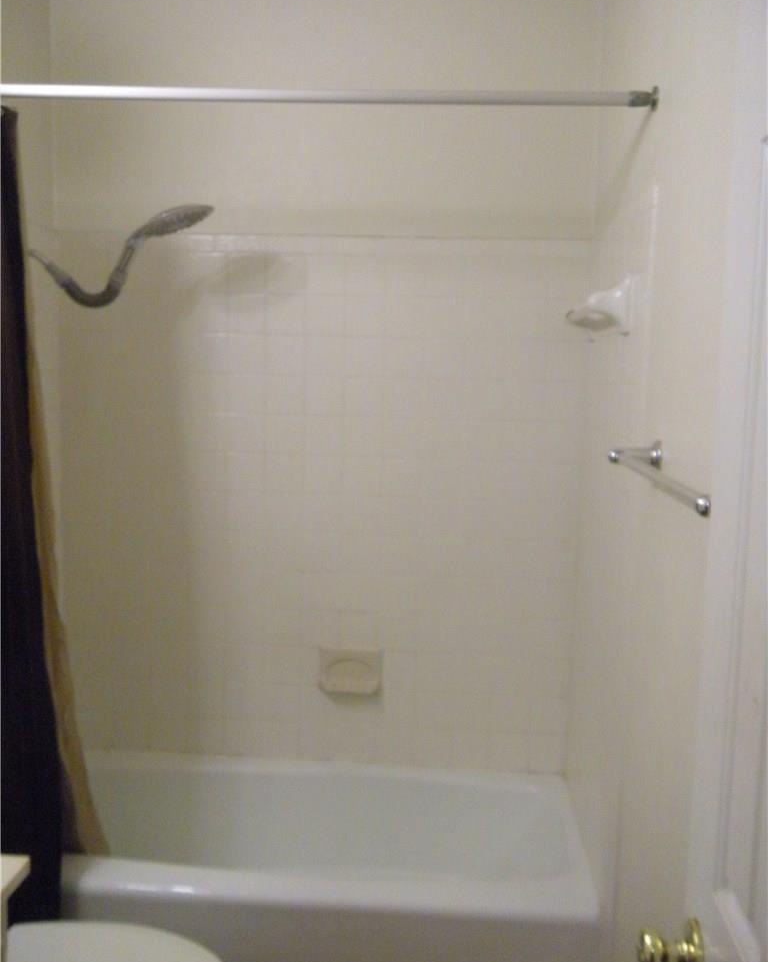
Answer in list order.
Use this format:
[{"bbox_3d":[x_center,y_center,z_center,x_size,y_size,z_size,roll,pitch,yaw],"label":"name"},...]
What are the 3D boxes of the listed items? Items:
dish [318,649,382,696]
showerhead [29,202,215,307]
[{"bbox_3d":[-0.095,0.540,2.916,0.176,0.116,0.079,2,7,4],"label":"dish"},{"bbox_3d":[-0.641,-0.536,2.460,0.475,0.243,0.130,2,7,4],"label":"showerhead"}]

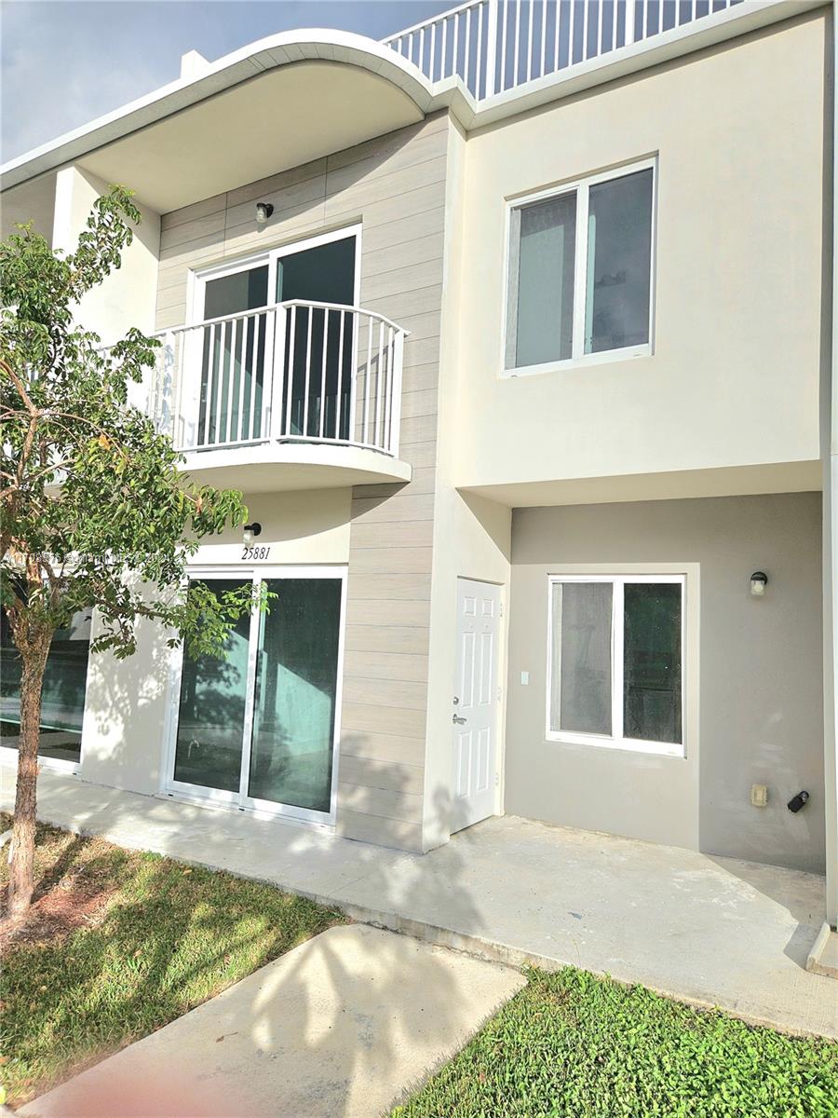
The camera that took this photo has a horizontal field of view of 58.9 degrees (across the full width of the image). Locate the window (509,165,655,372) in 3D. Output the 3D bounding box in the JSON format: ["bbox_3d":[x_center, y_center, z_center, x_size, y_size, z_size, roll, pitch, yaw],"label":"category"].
[{"bbox_3d":[1.191,-2.157,5.621,1.150,1.452,0.110,-1,-5,31],"label":"window"}]

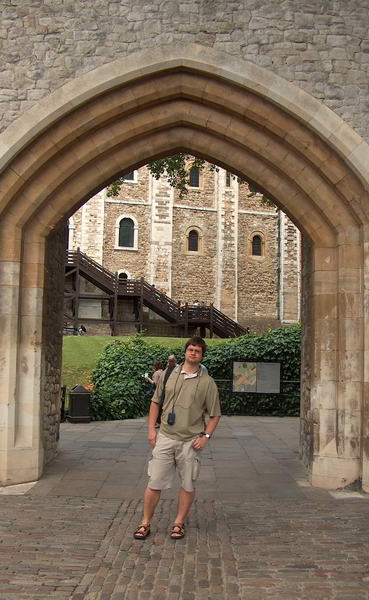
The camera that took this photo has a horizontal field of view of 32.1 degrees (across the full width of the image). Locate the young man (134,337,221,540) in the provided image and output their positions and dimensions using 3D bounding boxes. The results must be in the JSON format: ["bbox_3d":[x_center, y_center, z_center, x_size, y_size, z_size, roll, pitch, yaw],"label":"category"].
[{"bbox_3d":[-0.055,1.225,5.850,0.750,1.770,0.450,0,-4,6],"label":"young man"}]

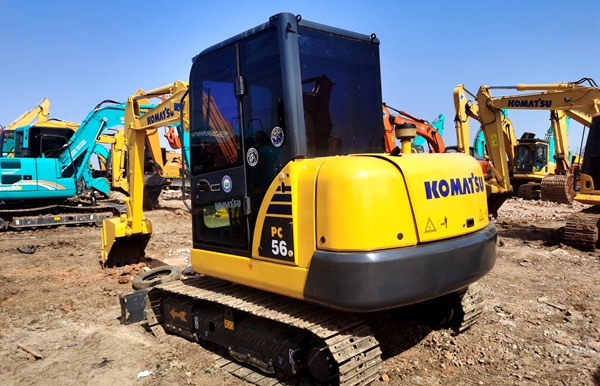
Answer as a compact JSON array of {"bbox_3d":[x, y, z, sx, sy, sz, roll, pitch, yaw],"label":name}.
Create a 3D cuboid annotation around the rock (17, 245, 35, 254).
[{"bbox_3d":[-5.094,1.035,8.700,0.340,0.140,0.230,-4,3,-30],"label":"rock"}]

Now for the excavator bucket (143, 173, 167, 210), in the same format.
[{"bbox_3d":[-5.264,-0.050,16.500,1.150,1.300,1.150,-5,4,-41],"label":"excavator bucket"}]

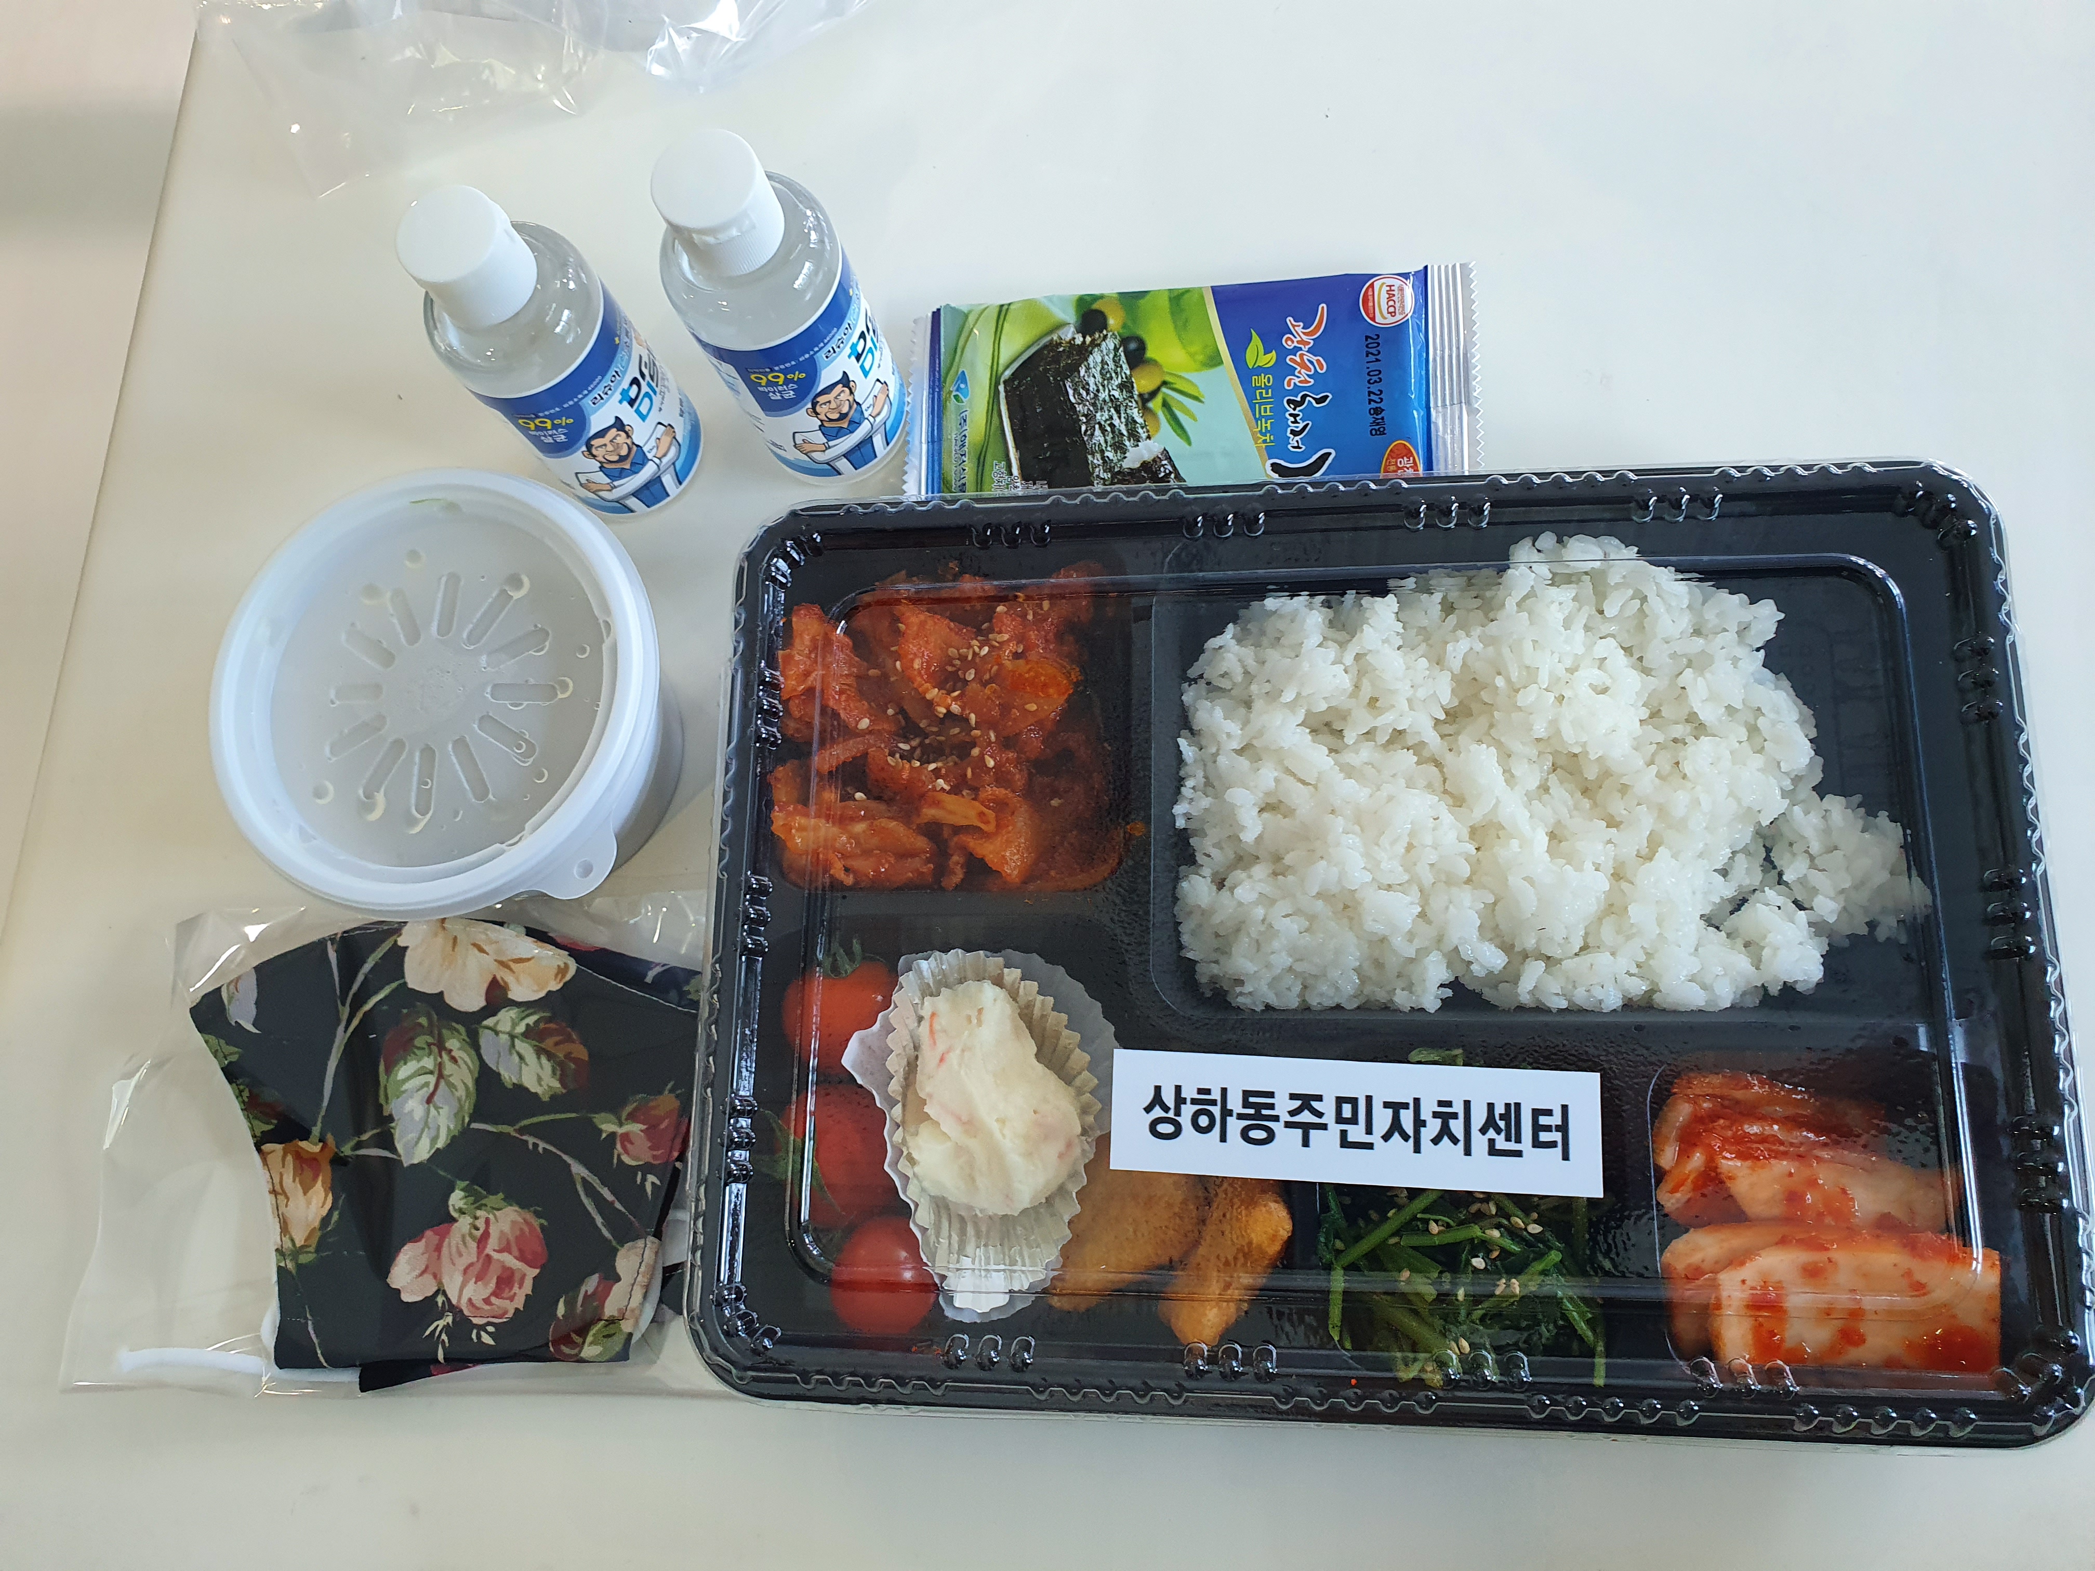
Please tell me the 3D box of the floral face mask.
[{"bbox_3d":[-0.147,0.089,0.387,0.142,0.017,0.115,-1,78,7],"label":"floral face mask"}]

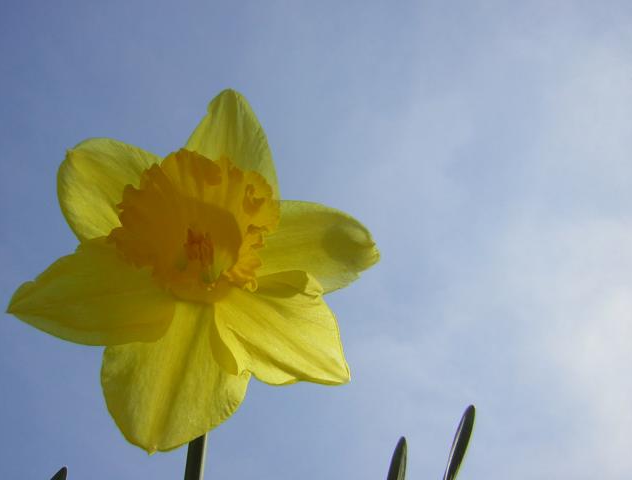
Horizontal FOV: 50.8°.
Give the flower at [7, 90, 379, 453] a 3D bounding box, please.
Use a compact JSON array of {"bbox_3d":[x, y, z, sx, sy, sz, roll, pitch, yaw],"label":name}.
[{"bbox_3d":[-0.029,0.001,0.164,0.094,0.095,0.055,4,-25,-6],"label":"flower"}]

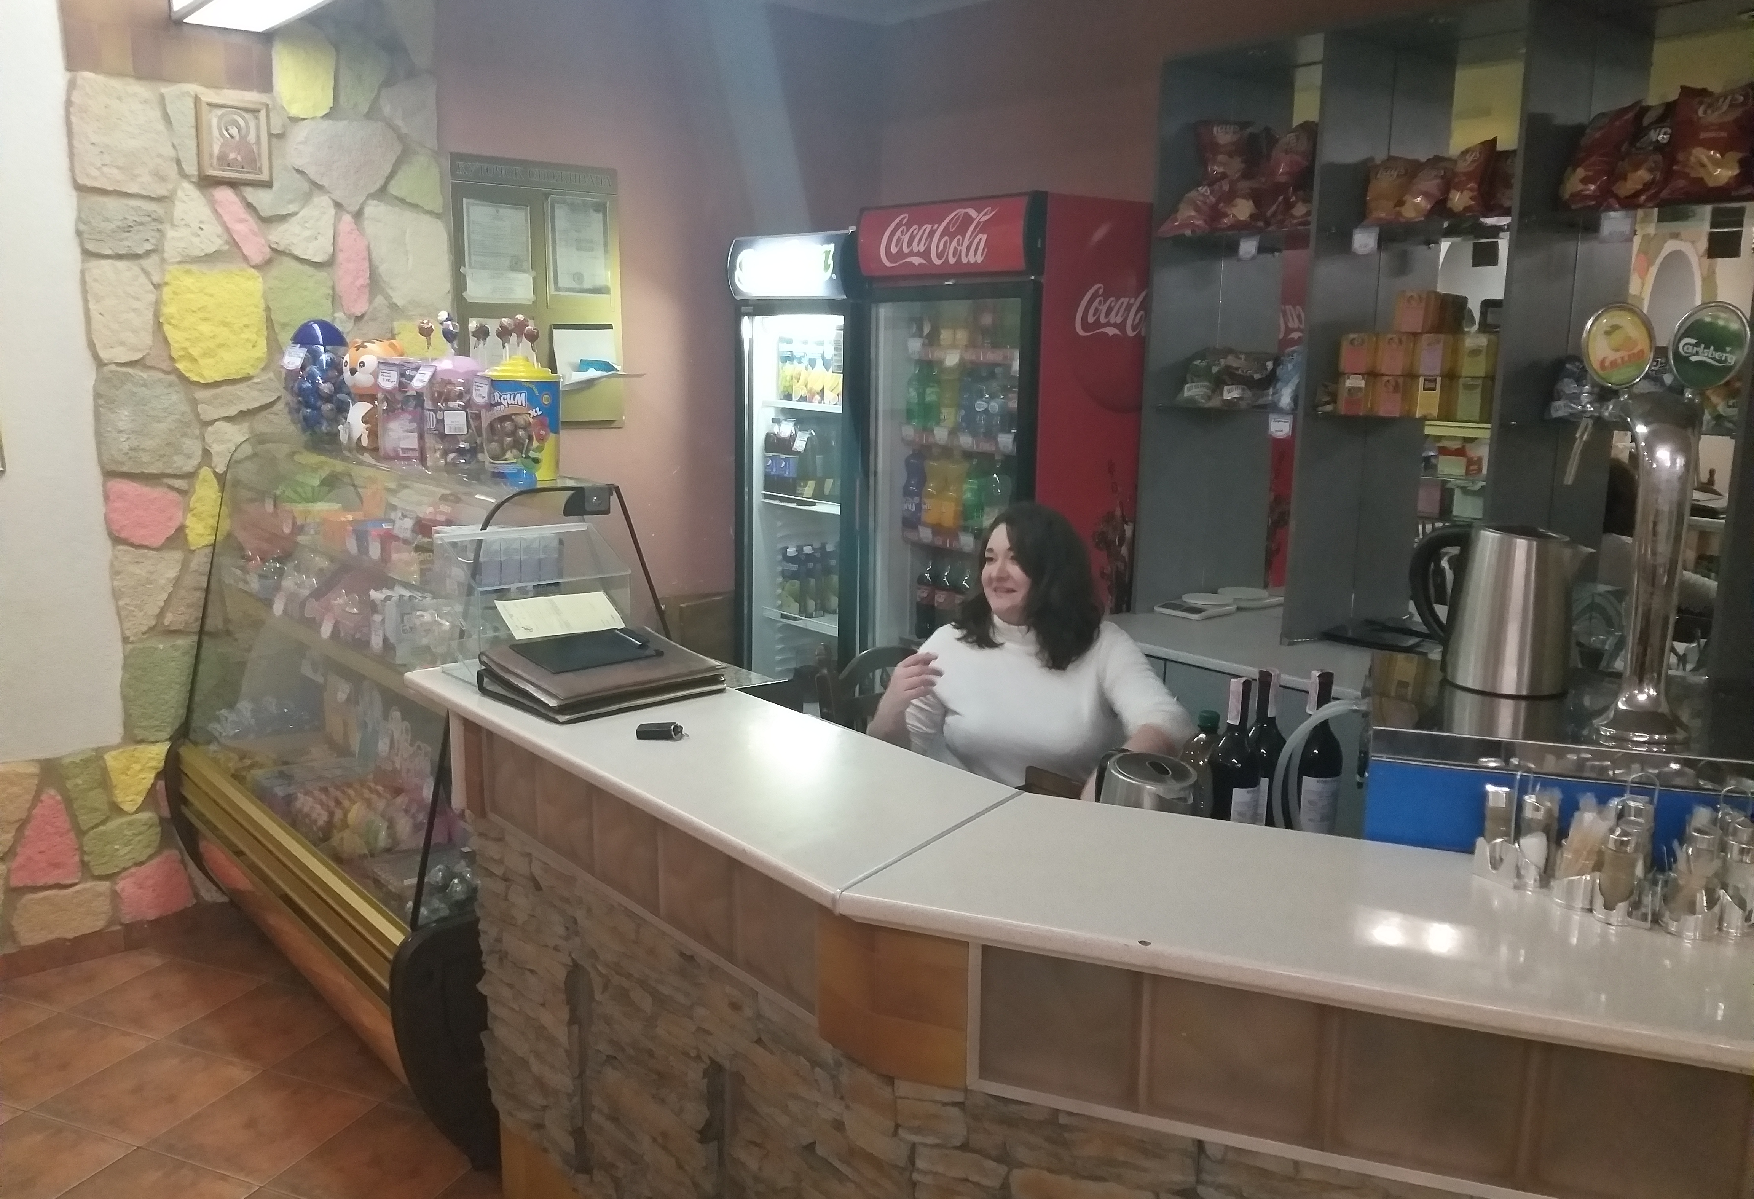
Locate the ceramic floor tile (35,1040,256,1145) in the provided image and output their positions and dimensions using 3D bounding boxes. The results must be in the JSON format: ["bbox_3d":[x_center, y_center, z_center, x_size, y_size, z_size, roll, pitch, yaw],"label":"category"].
[{"bbox_3d":[-1.620,1.098,2.938,0.330,0.010,0.330,5,11,21],"label":"ceramic floor tile"}]

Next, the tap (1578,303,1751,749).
[{"bbox_3d":[0.894,-0.081,1.536,0.170,0.500,0.165,4,10,18],"label":"tap"}]

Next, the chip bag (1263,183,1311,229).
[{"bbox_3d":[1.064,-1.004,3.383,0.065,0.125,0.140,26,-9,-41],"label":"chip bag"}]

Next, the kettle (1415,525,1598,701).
[{"bbox_3d":[0.822,0.001,1.725,0.238,0.222,0.166,6,11,26],"label":"kettle"}]

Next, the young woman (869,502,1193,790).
[{"bbox_3d":[0.275,0.521,2.560,0.560,1.396,0.600,4,11,14],"label":"young woman"}]

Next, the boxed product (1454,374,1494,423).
[{"bbox_3d":[1.401,-0.466,3.067,0.075,0.096,0.093,-9,14,-42],"label":"boxed product"}]

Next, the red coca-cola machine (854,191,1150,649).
[{"bbox_3d":[0.433,-0.085,3.924,0.680,2.063,0.690,-9,15,-41],"label":"red coca-cola machine"}]

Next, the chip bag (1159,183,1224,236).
[{"bbox_3d":[0.869,-1.061,3.572,0.140,0.175,0.050,15,-25,38],"label":"chip bag"}]

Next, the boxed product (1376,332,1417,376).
[{"bbox_3d":[1.271,-0.595,3.198,0.075,0.096,0.093,-9,14,-42],"label":"boxed product"}]

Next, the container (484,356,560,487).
[{"bbox_3d":[-0.749,-0.379,2.780,0.160,0.265,0.150,2,11,5],"label":"container"}]

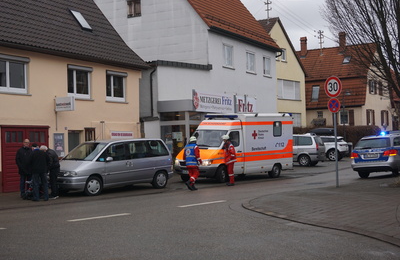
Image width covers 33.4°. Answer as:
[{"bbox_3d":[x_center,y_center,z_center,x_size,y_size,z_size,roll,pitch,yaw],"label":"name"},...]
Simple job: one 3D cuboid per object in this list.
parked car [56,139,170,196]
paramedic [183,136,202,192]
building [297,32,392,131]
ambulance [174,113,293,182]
[{"bbox_3d":[-2.979,1.120,21.267,1.830,1.720,4.450,-3,-2,42],"label":"parked car"},{"bbox_3d":[-0.240,1.051,21.137,0.520,1.750,0.550,-3,-2,41],"label":"paramedic"},{"bbox_3d":[11.694,-3.337,63.830,10.650,10.400,9.700,-2,-2,32],"label":"building"},{"bbox_3d":[1.359,0.654,26.451,2.020,2.620,5.720,-3,-2,40],"label":"ambulance"}]

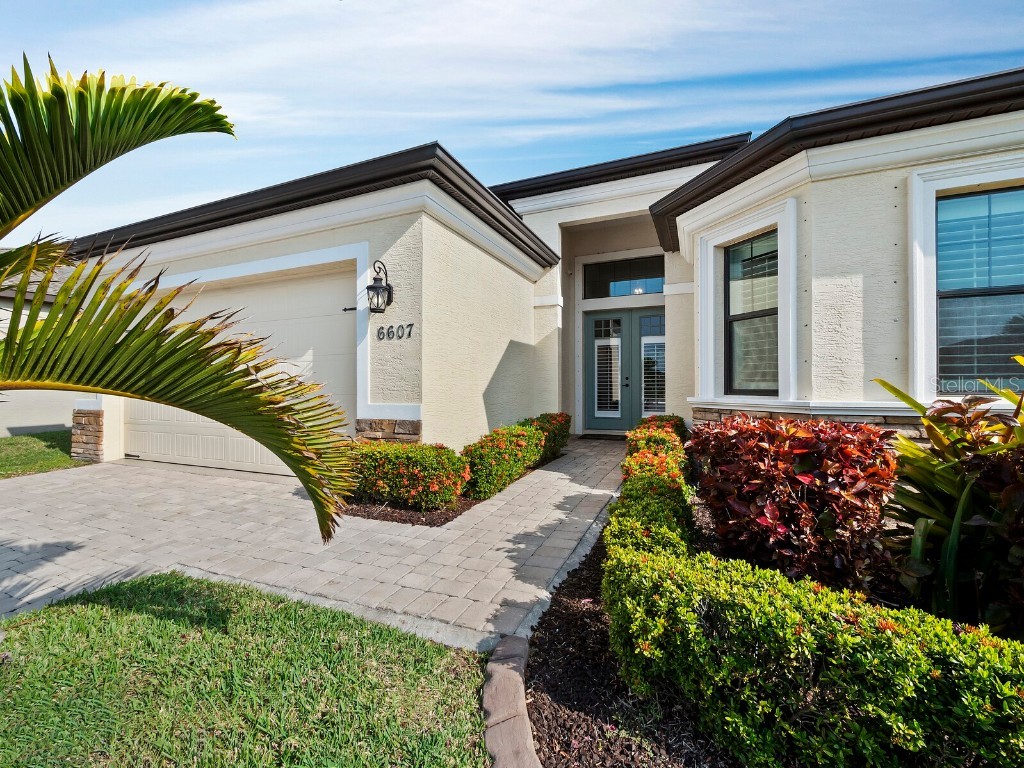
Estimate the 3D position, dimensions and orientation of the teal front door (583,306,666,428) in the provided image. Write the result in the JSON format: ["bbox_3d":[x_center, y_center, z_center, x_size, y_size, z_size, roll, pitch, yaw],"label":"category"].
[{"bbox_3d":[2.383,-0.290,8.290,1.850,2.450,0.090,0,0,23],"label":"teal front door"}]

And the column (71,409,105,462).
[{"bbox_3d":[-6.529,0.810,6.460,0.930,0.810,0.220,0,0,23],"label":"column"}]

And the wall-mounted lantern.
[{"bbox_3d":[-1.268,-0.925,3.998,0.205,0.480,0.250,0,0,23],"label":"wall-mounted lantern"}]

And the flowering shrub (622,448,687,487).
[{"bbox_3d":[1.372,0.870,3.981,0.600,0.500,0.750,0,0,23],"label":"flowering shrub"}]

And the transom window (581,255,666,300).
[{"bbox_3d":[2.380,-2.130,8.280,1.900,0.740,0.080,0,0,23],"label":"transom window"}]

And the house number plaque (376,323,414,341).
[{"bbox_3d":[-1.152,-0.515,4.079,0.440,0.150,0.025,0,0,23],"label":"house number plaque"}]

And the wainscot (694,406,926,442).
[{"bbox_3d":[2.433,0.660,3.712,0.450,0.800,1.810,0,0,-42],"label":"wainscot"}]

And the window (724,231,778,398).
[{"bbox_3d":[2.351,-0.648,4.010,0.080,1.540,0.670,0,0,-22],"label":"window"}]

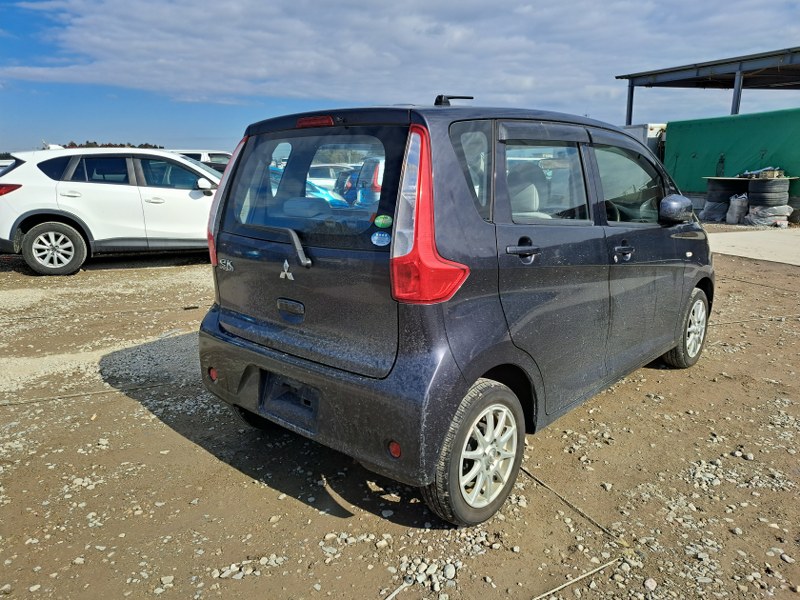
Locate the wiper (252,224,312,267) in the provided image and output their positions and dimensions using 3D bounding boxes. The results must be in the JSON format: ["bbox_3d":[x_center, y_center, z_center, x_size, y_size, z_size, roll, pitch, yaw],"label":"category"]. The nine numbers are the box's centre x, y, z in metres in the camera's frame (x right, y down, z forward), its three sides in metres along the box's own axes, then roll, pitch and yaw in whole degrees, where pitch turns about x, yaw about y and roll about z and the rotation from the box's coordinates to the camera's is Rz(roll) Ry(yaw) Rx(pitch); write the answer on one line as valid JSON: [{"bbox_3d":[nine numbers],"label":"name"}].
[{"bbox_3d":[-0.476,-0.216,2.146,0.420,0.150,0.070,10,16,42],"label":"wiper"}]

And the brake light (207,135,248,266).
[{"bbox_3d":[-0.783,-0.432,2.585,0.210,0.575,0.260,10,16,42],"label":"brake light"}]

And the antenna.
[{"bbox_3d":[0.274,-0.981,2.740,0.060,0.065,0.280,10,16,42],"label":"antenna"}]

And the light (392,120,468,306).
[{"bbox_3d":[0.078,-0.277,1.786,0.210,0.575,0.260,10,16,42],"label":"light"}]

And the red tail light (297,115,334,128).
[{"bbox_3d":[-0.333,-0.691,2.150,0.225,0.045,0.050,10,16,42],"label":"red tail light"}]

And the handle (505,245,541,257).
[{"bbox_3d":[0.436,-0.174,1.994,0.050,0.044,0.205,10,16,42],"label":"handle"}]

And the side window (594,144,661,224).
[{"bbox_3d":[1.199,-0.599,2.860,0.080,0.420,0.780,10,16,42],"label":"side window"}]

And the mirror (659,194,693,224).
[{"bbox_3d":[1.474,-0.482,2.970,0.140,0.165,0.210,10,16,42],"label":"mirror"}]

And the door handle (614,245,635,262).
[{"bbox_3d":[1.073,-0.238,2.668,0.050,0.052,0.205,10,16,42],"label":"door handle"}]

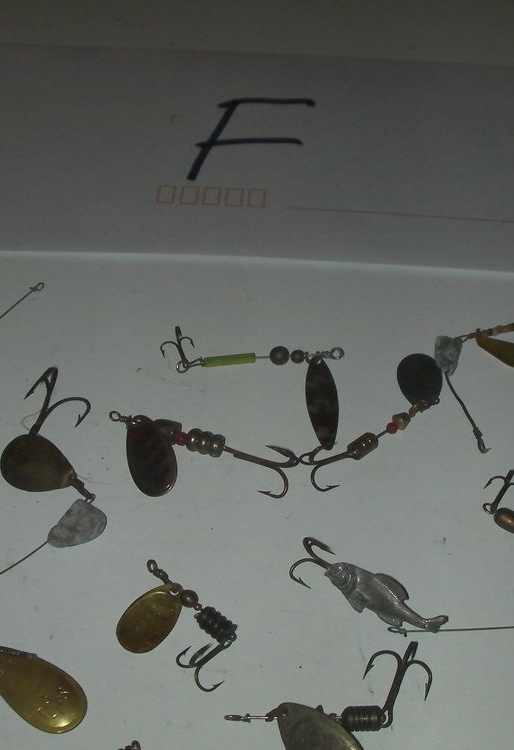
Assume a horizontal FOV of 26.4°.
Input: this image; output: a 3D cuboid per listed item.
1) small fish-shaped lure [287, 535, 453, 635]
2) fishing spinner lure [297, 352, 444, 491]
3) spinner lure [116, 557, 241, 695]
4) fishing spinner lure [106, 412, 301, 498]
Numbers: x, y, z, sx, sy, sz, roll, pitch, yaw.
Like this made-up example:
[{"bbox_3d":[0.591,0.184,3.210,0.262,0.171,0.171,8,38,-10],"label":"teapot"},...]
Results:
[{"bbox_3d":[0.029,0.053,0.278,0.042,0.009,0.012,23,55,16],"label":"small fish-shaped lure"},{"bbox_3d":[0.034,0.012,0.311,0.058,0.012,0.018,-38,61,-27],"label":"fishing spinner lure"},{"bbox_3d":[-0.018,0.060,0.272,0.032,0.010,0.025,20,54,15],"label":"spinner lure"},{"bbox_3d":[-0.019,0.024,0.300,0.056,0.011,0.022,16,53,11],"label":"fishing spinner lure"}]

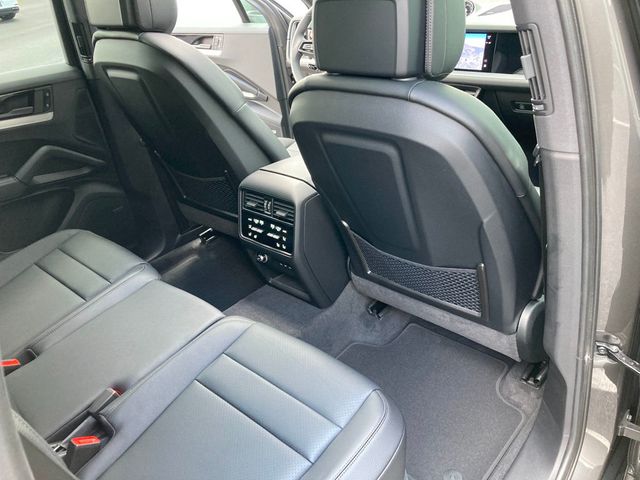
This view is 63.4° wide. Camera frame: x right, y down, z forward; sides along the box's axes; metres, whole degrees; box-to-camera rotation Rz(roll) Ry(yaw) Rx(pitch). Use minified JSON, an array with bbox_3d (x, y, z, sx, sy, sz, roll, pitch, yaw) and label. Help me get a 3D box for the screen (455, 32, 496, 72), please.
[{"bbox_3d":[0.429,-0.622,1.693,0.300,0.118,0.020,19,25,35],"label":"screen"}]

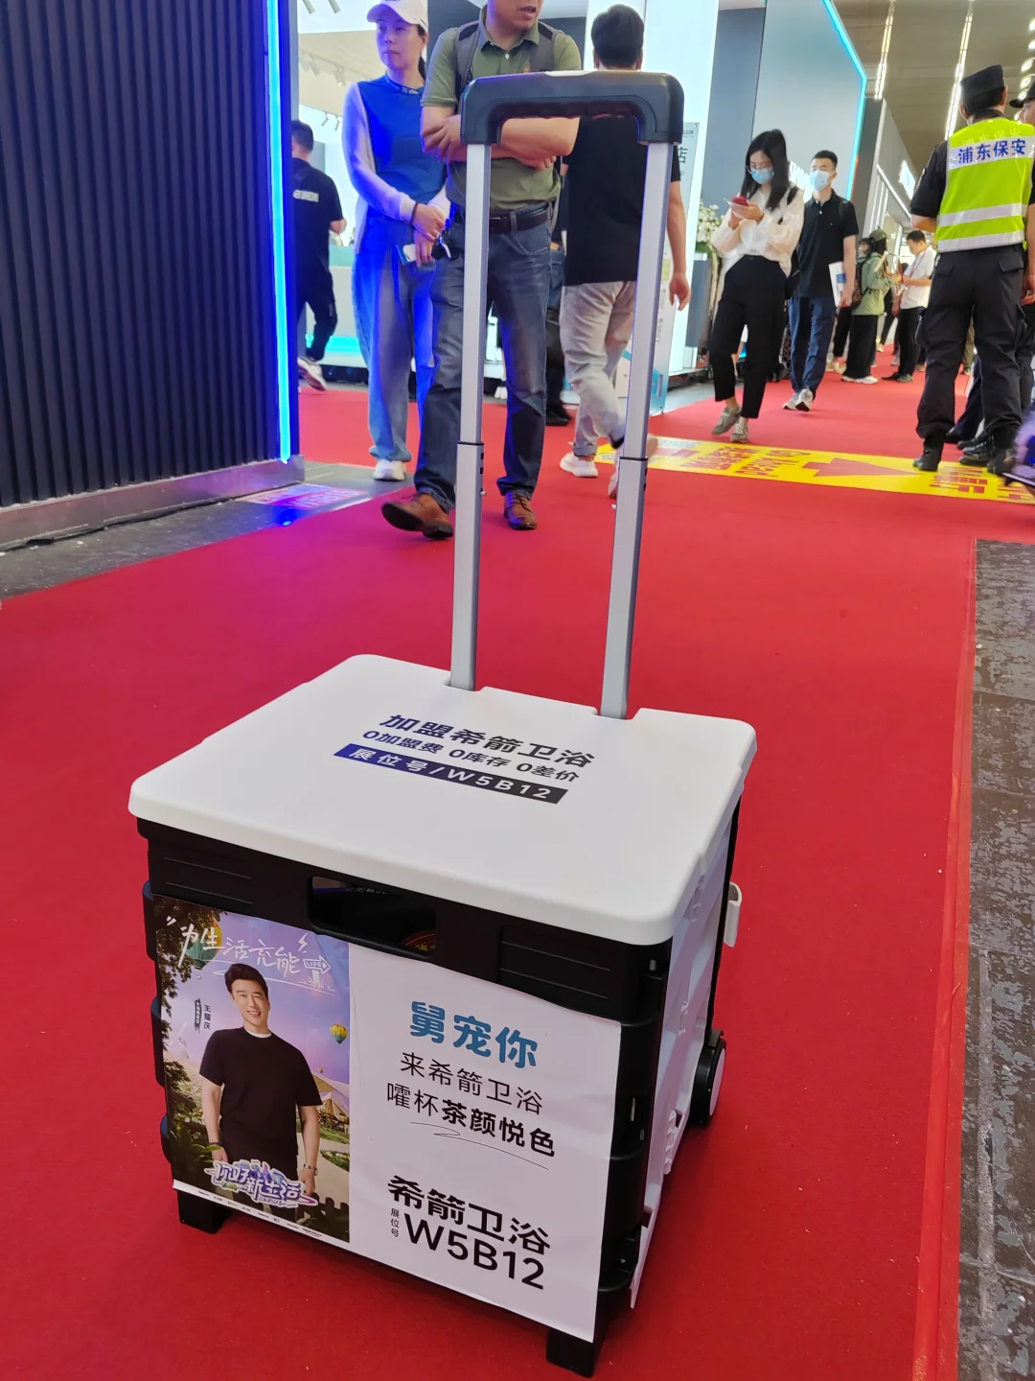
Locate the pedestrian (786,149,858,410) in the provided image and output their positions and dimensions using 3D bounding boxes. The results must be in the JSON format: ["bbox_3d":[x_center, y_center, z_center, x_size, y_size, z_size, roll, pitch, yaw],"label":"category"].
[{"bbox_3d":[2.293,-3.045,8.097,0.500,1.790,0.430,14,23,28],"label":"pedestrian"}]

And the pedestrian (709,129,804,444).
[{"bbox_3d":[1.372,-2.247,6.083,0.480,1.620,0.420,13,22,25],"label":"pedestrian"}]

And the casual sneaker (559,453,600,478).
[{"bbox_3d":[0.279,-1.021,4.786,0.105,0.105,0.275,-9,23,-28],"label":"casual sneaker"}]

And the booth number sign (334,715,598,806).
[{"bbox_3d":[-0.039,0.055,0.904,0.204,0.006,0.109,10,21,19],"label":"booth number sign"}]

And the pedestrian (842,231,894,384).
[{"bbox_3d":[3.811,-4.169,11.713,0.500,1.570,0.450,6,21,9],"label":"pedestrian"}]

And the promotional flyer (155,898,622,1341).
[{"bbox_3d":[-0.109,0.315,0.796,0.365,0.280,0.010,10,21,19],"label":"promotional flyer"}]

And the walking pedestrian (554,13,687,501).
[{"bbox_3d":[0.399,-1.691,4.268,0.520,1.730,0.520,-3,21,-16],"label":"walking pedestrian"}]

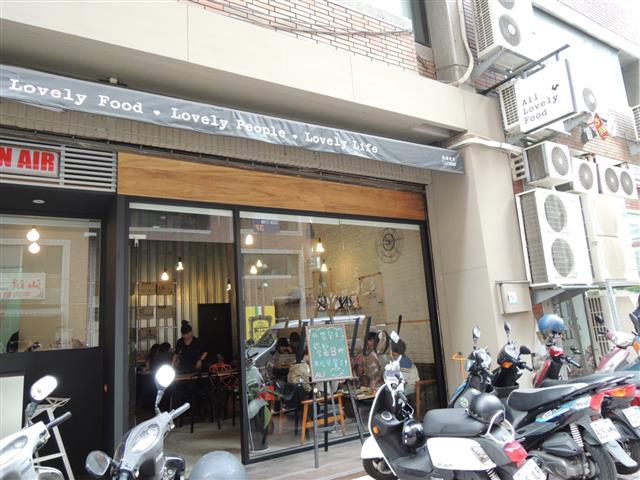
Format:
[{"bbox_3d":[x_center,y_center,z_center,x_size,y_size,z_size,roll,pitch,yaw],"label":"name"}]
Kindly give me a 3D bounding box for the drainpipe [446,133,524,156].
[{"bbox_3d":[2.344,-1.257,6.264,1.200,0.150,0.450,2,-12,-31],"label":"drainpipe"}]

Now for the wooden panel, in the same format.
[{"bbox_3d":[-0.217,-0.581,5.450,4.145,0.441,0.060,2,-12,-31],"label":"wooden panel"}]

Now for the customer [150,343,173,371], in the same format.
[{"bbox_3d":[-2.253,2.101,6.394,0.460,1.192,0.620,2,-12,-31],"label":"customer"}]

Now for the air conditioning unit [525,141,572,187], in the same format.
[{"bbox_3d":[3.346,-1.086,6.523,0.589,0.538,0.346,2,-12,-31],"label":"air conditioning unit"}]

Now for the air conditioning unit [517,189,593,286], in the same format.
[{"bbox_3d":[3.308,-0.002,6.261,1.082,1.286,0.315,2,-12,-31],"label":"air conditioning unit"}]

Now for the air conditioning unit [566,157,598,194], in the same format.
[{"bbox_3d":[4.019,-0.928,6.932,0.725,0.536,0.310,2,-12,-31],"label":"air conditioning unit"}]

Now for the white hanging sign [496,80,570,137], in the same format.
[{"bbox_3d":[2.762,-1.769,5.483,0.080,0.700,0.670,2,-12,-31],"label":"white hanging sign"}]

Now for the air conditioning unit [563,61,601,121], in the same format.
[{"bbox_3d":[4.368,-2.294,7.462,0.775,0.563,0.320,2,-12,-31],"label":"air conditioning unit"}]

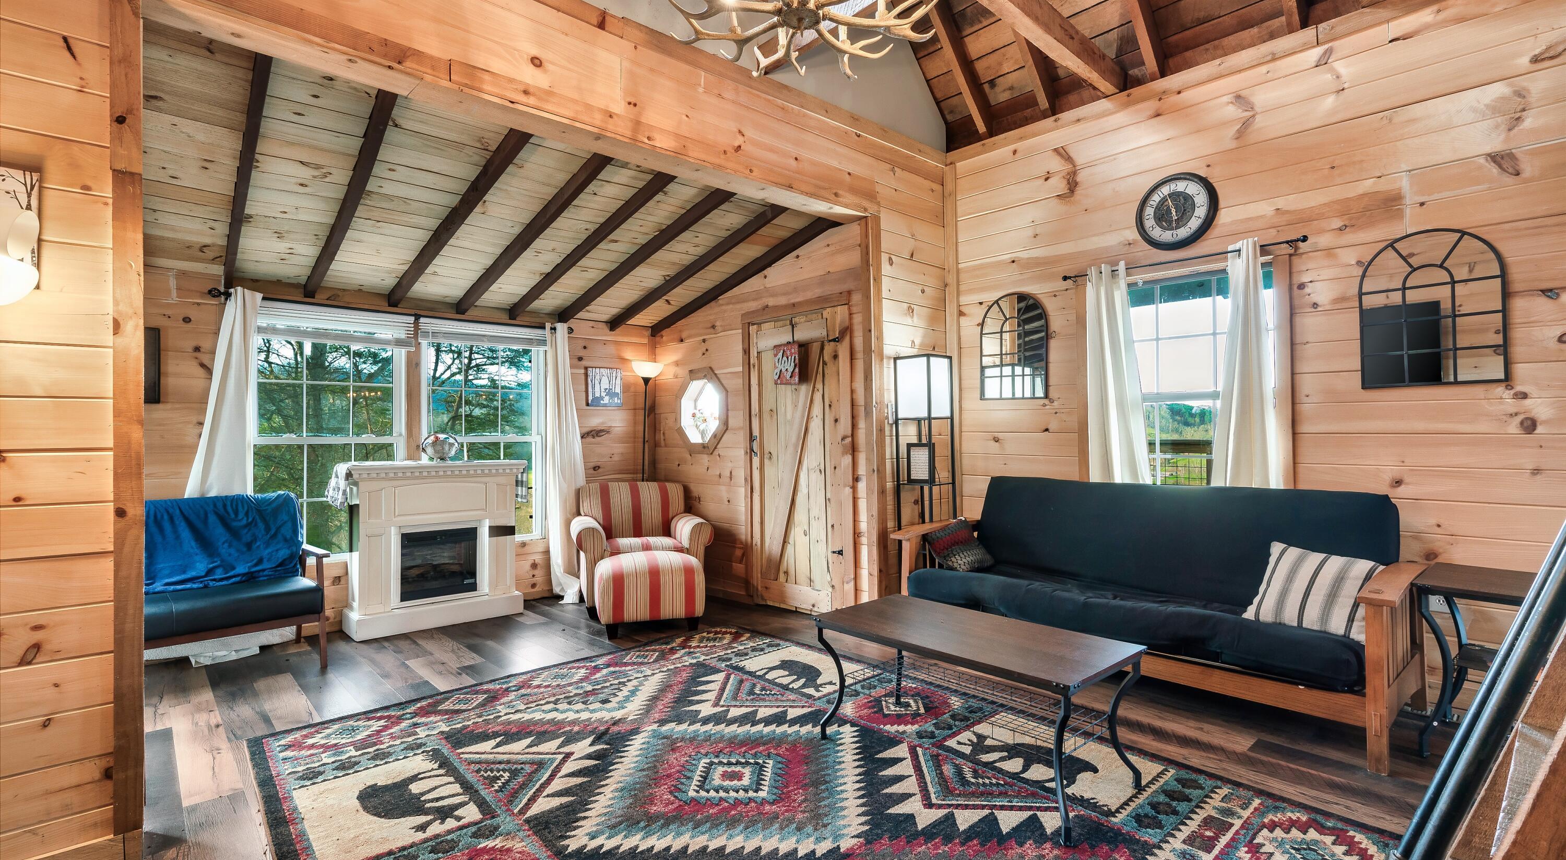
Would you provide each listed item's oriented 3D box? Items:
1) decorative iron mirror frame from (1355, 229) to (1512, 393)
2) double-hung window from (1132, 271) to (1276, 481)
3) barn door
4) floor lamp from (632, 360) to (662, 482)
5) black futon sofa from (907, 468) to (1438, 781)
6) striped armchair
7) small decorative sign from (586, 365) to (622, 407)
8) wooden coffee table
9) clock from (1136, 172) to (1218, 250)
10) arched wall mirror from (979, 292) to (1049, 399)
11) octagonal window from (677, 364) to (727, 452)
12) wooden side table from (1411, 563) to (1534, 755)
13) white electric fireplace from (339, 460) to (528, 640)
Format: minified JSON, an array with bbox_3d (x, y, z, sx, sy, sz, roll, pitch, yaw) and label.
[{"bbox_3d":[2.713,-0.510,2.921,0.030,0.650,0.455,0,0,-43],"label":"decorative iron mirror frame"},{"bbox_3d":[2.085,-0.171,3.639,0.090,1.260,0.880,0,0,-43],"label":"double-hung window"},{"bbox_3d":[0.100,0.226,4.489,0.060,1.934,0.934,0,0,-42],"label":"barn door"},{"bbox_3d":[-1.128,0.331,5.648,0.260,1.800,0.260,0,0,-43],"label":"floor lamp"},{"bbox_3d":[1.652,0.737,3.414,0.881,0.914,2.149,0,0,-42],"label":"black futon sofa"},{"bbox_3d":[-1.050,0.801,5.025,0.920,0.850,0.850,0,0,-20],"label":"striped armchair"},{"bbox_3d":[-1.365,-0.331,5.380,0.299,0.297,0.030,0,0,-42],"label":"small decorative sign"},{"bbox_3d":[0.670,0.966,2.532,0.541,0.471,1.027,0,0,-43],"label":"wooden coffee table"},{"bbox_3d":[2.035,-1.134,3.608,0.060,0.386,0.389,0,0,-42],"label":"clock"},{"bbox_3d":[1.413,-0.517,4.312,0.030,0.657,0.455,0,0,-42],"label":"arched wall mirror"},{"bbox_3d":[-0.587,-0.150,5.347,0.090,0.663,0.640,0,0,-43],"label":"octagonal window"},{"bbox_3d":[2.698,0.870,2.519,0.587,0.638,0.565,0,0,-43],"label":"wooden side table"},{"bbox_3d":[-2.187,0.713,4.413,1.026,1.006,0.357,0,0,-42],"label":"white electric fireplace"}]

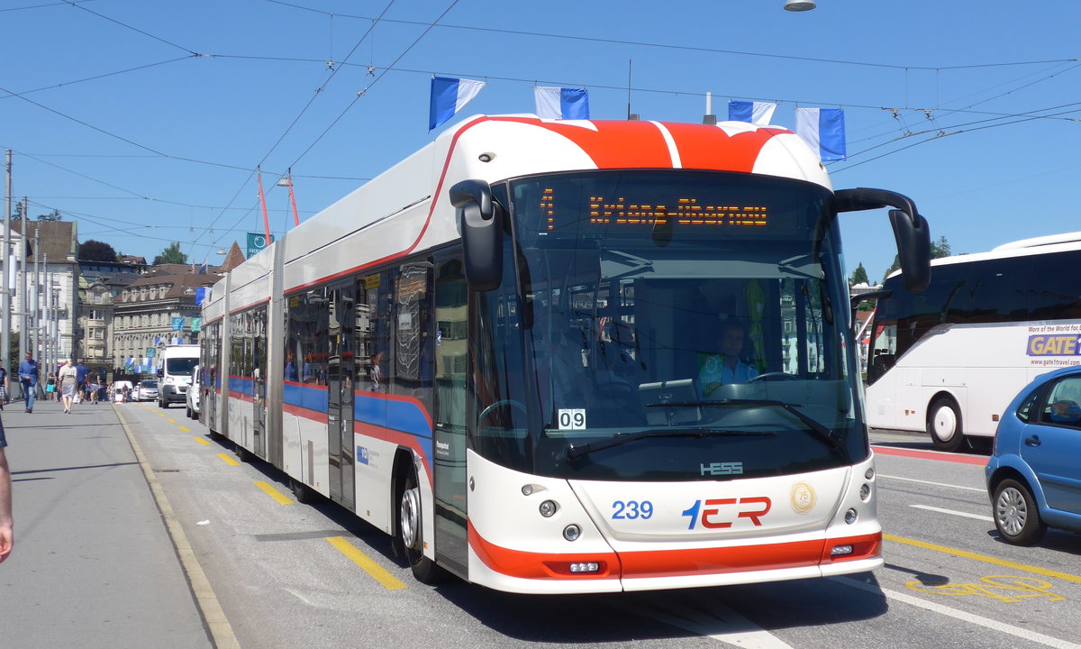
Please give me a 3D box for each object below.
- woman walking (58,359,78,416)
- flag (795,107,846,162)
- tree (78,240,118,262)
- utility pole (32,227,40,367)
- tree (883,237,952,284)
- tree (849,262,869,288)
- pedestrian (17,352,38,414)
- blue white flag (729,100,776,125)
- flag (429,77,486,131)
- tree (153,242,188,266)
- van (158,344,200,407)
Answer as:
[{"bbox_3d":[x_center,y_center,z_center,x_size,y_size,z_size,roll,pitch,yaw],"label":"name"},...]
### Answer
[{"bbox_3d":[-13.979,1.826,42.500,0.560,1.650,0.400,0,-1,-17],"label":"woman walking"},{"bbox_3d":[4.517,-3.063,23.200,0.860,0.870,0.160,0,-1,-17],"label":"flag"},{"bbox_3d":[-138.702,-20.460,450.000,12.000,12.000,12.000,0,-1,-17],"label":"tree"},{"bbox_3d":[-23.684,-0.487,67.500,0.260,7.970,0.260,0,-1,-17],"label":"utility pole"},{"bbox_3d":[91.857,-13.938,350.000,16.000,15.000,14.000,1,-2,-17],"label":"tree"},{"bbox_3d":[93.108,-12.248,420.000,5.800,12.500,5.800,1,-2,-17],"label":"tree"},{"bbox_3d":[-15.116,1.715,42.400,0.560,1.800,0.420,1,-2,-17],"label":"pedestrian"},{"bbox_3d":[3.611,-3.374,24.400,0.900,0.900,0.150,1,-2,-17],"label":"blue white flag"},{"bbox_3d":[-1.228,-3.281,21.400,0.840,0.820,0.300,0,-1,-17],"label":"flag"},{"bbox_3d":[-115.844,-20.177,450.000,10.700,12.000,10.700,0,-1,-17],"label":"tree"},{"bbox_3d":[-14.360,2.110,58.250,2.050,2.520,5.700,1,-2,-17],"label":"van"}]

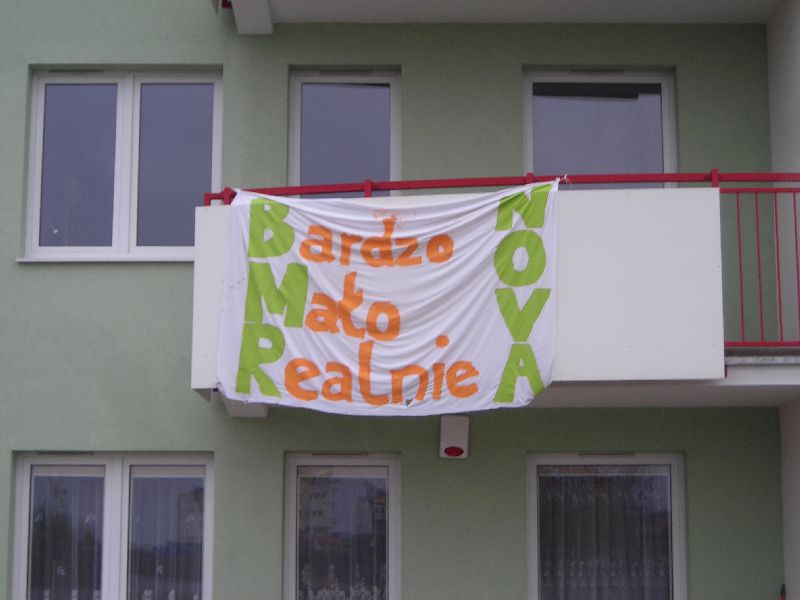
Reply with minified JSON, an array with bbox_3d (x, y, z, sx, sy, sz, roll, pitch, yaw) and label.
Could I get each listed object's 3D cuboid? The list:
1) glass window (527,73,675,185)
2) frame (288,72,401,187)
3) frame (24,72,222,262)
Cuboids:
[{"bbox_3d":[1.486,-1.002,13.171,1.146,1.416,0.100,0,-10,0],"label":"glass window"},{"bbox_3d":[-0.407,-0.641,13.106,0.836,2.150,0.100,0,-10,0],"label":"frame"},{"bbox_3d":[-2.021,-1.000,13.171,1.421,1.427,0.100,0,-10,0],"label":"frame"}]

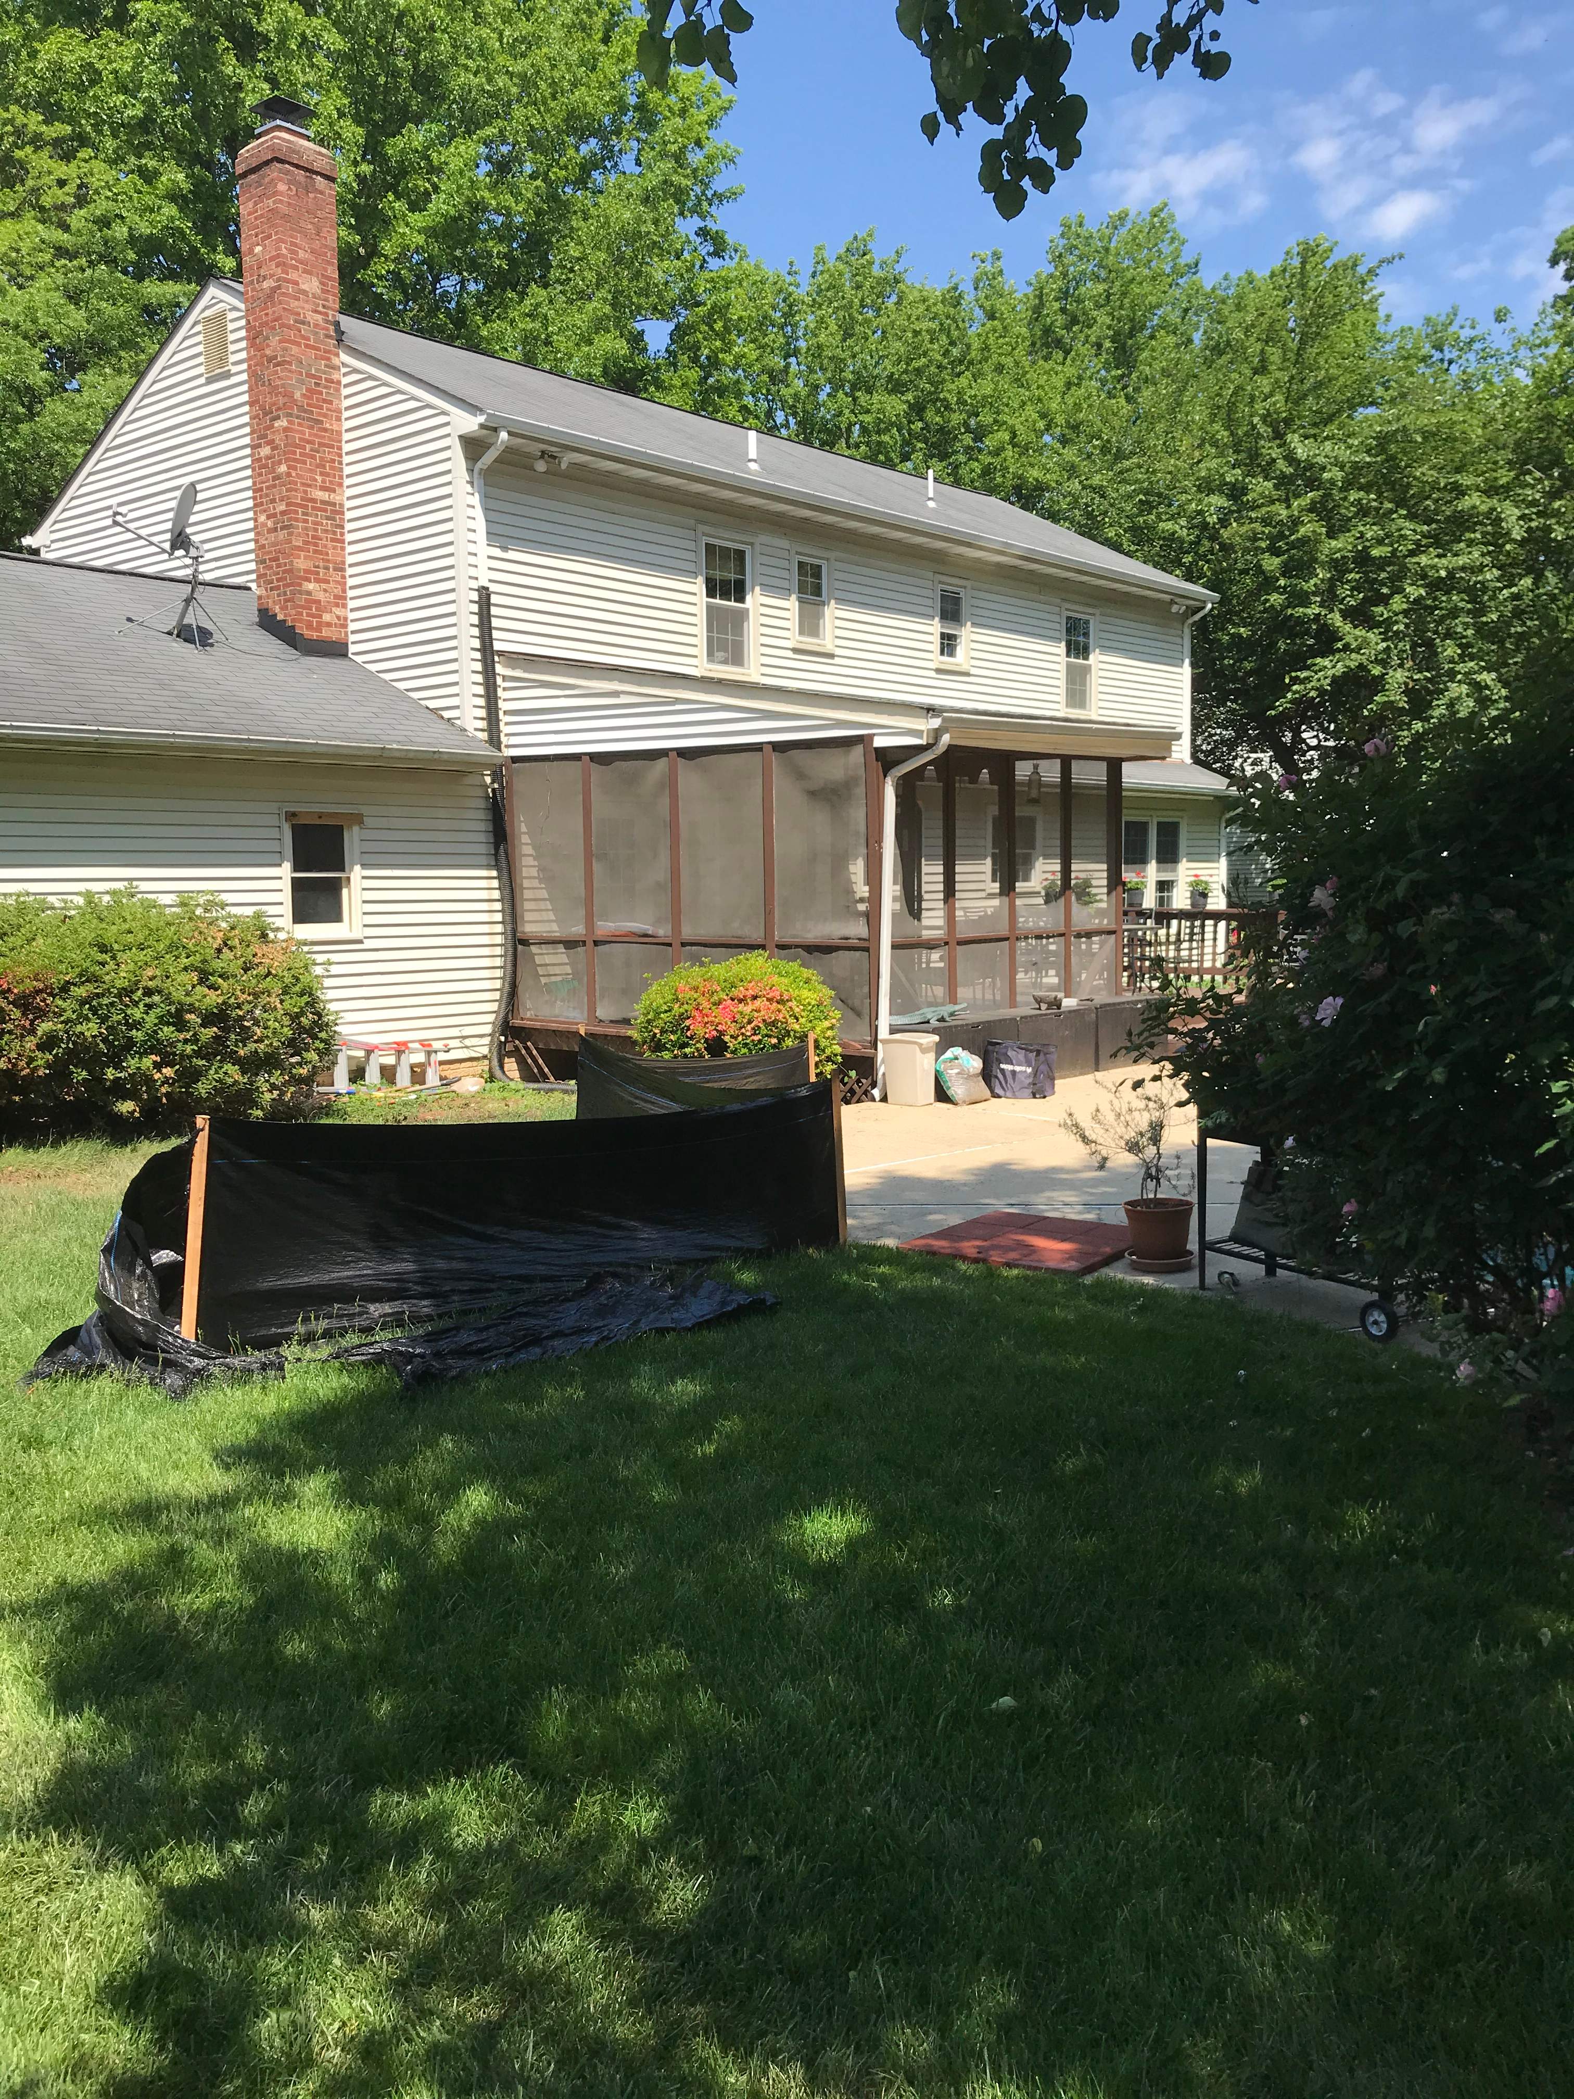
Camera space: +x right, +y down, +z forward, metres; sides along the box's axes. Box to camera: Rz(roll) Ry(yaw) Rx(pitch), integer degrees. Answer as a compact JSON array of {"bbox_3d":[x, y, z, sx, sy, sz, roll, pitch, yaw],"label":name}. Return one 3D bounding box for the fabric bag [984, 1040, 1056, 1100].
[{"bbox_3d":[1.802,0.155,13.090,0.520,0.440,0.420,0,6,1],"label":"fabric bag"}]

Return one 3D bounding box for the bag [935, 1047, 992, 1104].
[{"bbox_3d":[1.310,0.202,12.676,0.250,0.420,0.420,4,7,41],"label":"bag"}]

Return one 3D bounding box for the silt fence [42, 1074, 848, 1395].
[{"bbox_3d":[-0.981,0.618,6.465,3.460,0.790,1.300,-4,7,-33],"label":"silt fence"}]

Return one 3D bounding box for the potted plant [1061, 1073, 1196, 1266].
[{"bbox_3d":[1.462,0.522,7.261,0.560,0.820,0.520,0,6,0],"label":"potted plant"}]

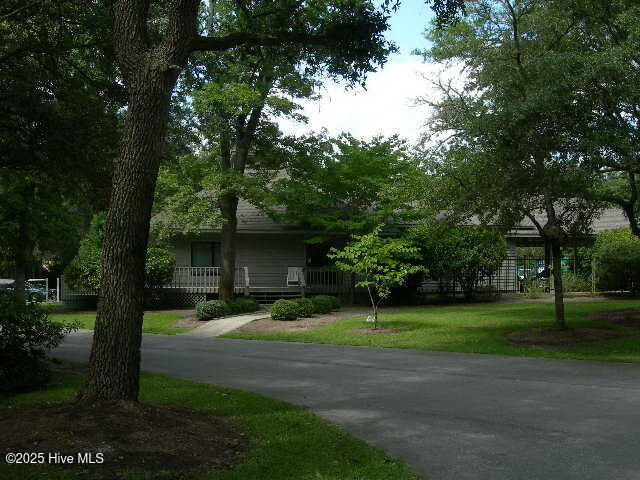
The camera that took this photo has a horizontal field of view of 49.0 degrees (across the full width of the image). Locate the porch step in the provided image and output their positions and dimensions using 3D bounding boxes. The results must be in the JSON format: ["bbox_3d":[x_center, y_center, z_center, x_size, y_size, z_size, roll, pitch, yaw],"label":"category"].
[{"bbox_3d":[-1.876,2.469,30.300,2.250,0.660,0.950,0,-2,-3],"label":"porch step"}]

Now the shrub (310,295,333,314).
[{"bbox_3d":[0.055,2.368,25.800,0.850,0.730,0.850,0,-2,-3],"label":"shrub"}]

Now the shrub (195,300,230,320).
[{"bbox_3d":[-3.519,2.308,23.000,1.120,0.650,1.050,0,-2,-3],"label":"shrub"}]

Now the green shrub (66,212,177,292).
[{"bbox_3d":[-8.518,0.662,30.000,4.600,3.640,3.600,0,-2,-3],"label":"green shrub"}]

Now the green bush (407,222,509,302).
[{"bbox_3d":[5.675,0.887,29.000,3.900,3.200,3.300,0,-2,0],"label":"green bush"}]

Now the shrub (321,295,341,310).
[{"bbox_3d":[0.404,2.402,27.000,0.820,0.610,0.820,0,-2,-3],"label":"shrub"}]

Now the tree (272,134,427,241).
[{"bbox_3d":[1.239,-0.987,29.500,6.300,6.820,5.800,0,-2,-3],"label":"tree"}]

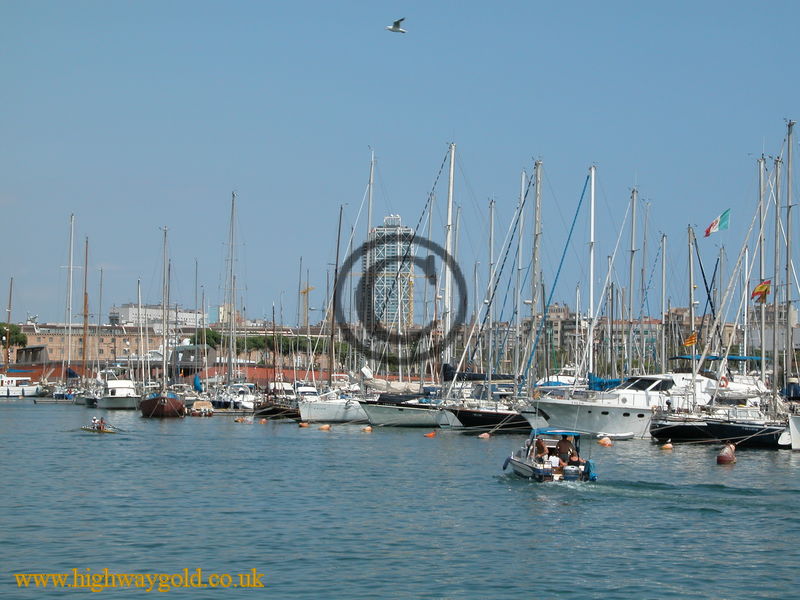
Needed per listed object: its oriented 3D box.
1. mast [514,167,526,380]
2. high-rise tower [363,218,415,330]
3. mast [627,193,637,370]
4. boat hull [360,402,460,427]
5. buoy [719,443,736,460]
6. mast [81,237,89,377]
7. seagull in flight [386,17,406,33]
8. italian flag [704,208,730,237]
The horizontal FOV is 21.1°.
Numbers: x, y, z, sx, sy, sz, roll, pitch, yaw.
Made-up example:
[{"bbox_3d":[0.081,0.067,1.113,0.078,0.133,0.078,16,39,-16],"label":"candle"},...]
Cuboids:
[{"bbox_3d":[8.598,-0.896,154.000,0.260,17.000,0.260,2,-2,-12],"label":"mast"},{"bbox_3d":[-10.833,-2.315,1990.000,36.000,154.000,36.000,1,-2,-18],"label":"high-rise tower"},{"bbox_3d":[16.005,-0.598,148.112,0.250,14.072,0.250,0,-2,0],"label":"mast"},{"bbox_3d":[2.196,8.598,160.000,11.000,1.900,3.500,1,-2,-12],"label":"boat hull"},{"bbox_3d":[14.244,6.665,93.624,0.820,0.950,0.820,0,-2,0],"label":"buoy"},{"bbox_3d":[-39.233,1.299,268.120,0.300,18.226,0.300,0,-2,0],"label":"mast"},{"bbox_3d":[-0.088,-6.922,54.000,0.570,0.420,1.150,0,-2,3],"label":"seagull in flight"},{"bbox_3d":[18.022,-4.399,122.000,1.450,1.400,0.250,1,-2,-9],"label":"italian flag"}]

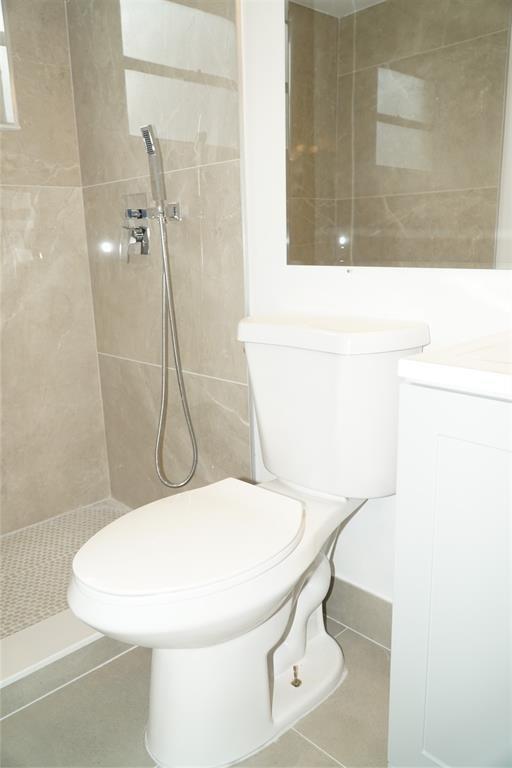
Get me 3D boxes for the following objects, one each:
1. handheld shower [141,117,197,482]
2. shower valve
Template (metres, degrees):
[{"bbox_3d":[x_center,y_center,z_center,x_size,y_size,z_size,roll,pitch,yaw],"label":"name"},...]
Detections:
[{"bbox_3d":[-0.293,-0.184,1.781,0.105,1.116,0.195,-14,18,-42],"label":"handheld shower"},{"bbox_3d":[-0.407,-0.495,1.856,0.060,0.199,0.136,-14,18,-42],"label":"shower valve"}]

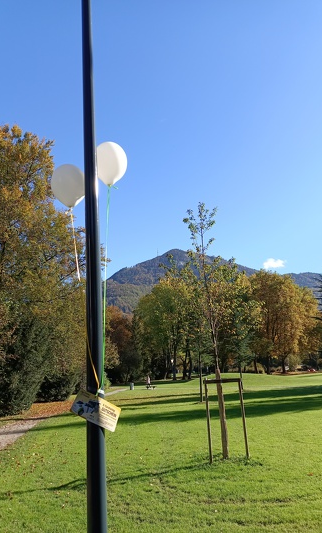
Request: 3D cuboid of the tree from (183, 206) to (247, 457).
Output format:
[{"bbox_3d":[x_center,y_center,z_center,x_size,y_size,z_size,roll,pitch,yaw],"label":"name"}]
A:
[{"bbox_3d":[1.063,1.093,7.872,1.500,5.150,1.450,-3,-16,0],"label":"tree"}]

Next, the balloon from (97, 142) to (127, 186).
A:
[{"bbox_3d":[-0.368,-0.755,2.850,0.242,0.318,0.242,-3,-16,0],"label":"balloon"}]

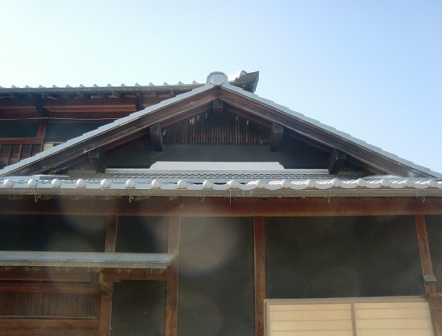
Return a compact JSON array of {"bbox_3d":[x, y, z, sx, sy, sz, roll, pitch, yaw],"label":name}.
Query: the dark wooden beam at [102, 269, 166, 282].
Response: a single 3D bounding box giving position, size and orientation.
[{"bbox_3d":[-0.935,1.165,5.340,0.700,0.150,0.110,0,-21,0],"label":"dark wooden beam"}]

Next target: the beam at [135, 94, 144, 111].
[{"bbox_3d":[-1.550,-1.170,9.530,0.120,0.190,0.550,0,-21,0],"label":"beam"}]

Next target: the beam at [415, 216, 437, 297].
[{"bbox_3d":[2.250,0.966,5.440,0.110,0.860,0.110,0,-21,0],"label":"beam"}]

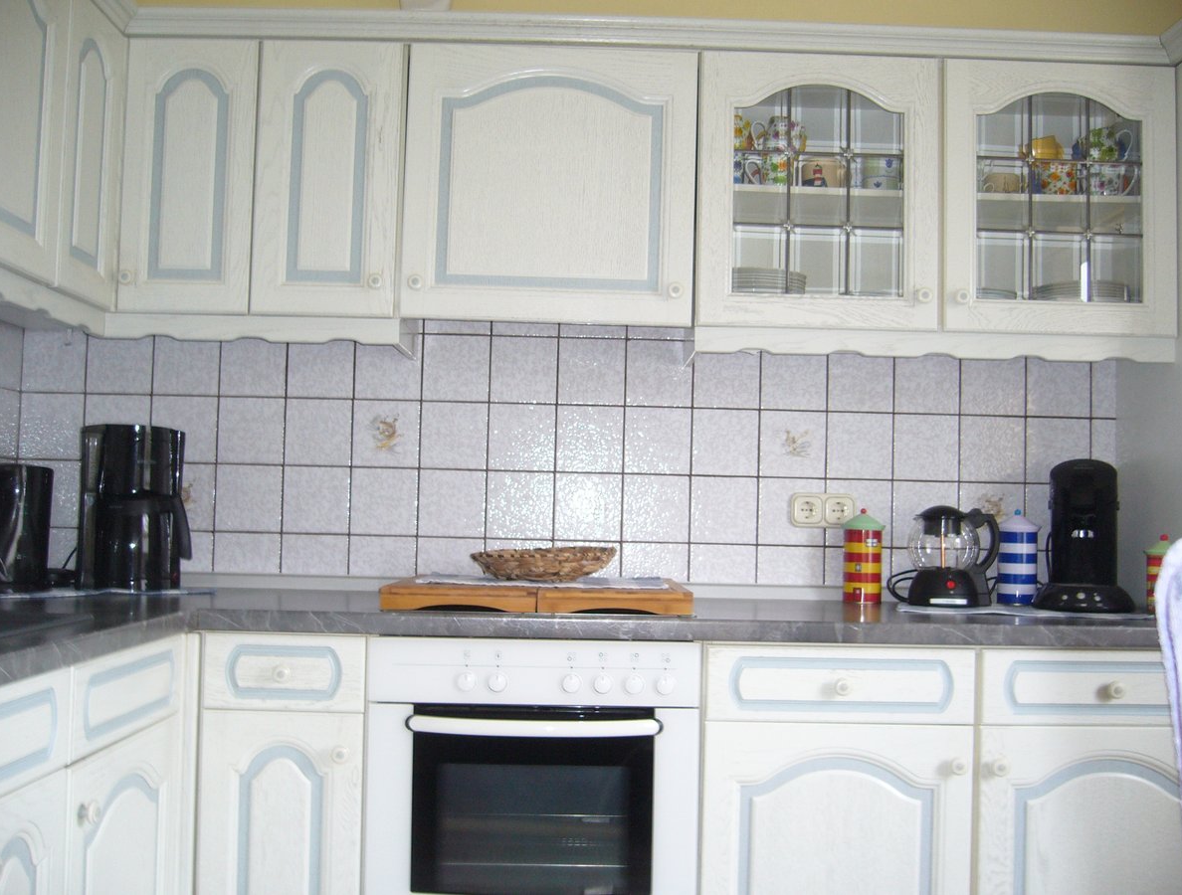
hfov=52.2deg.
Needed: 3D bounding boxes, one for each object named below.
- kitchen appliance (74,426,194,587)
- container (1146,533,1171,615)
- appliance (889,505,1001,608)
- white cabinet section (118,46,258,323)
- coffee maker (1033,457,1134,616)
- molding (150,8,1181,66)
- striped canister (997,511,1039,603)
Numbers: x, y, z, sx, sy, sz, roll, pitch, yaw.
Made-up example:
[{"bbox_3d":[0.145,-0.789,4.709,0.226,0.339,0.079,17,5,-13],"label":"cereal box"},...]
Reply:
[{"bbox_3d":[-0.947,0.119,2.480,0.235,0.336,0.170,0,-2,39],"label":"kitchen appliance"},{"bbox_3d":[1.174,0.258,2.470,0.086,0.160,0.086,0,-3,25],"label":"container"},{"bbox_3d":[0.773,0.233,2.595,0.203,0.212,0.162,1,-3,10],"label":"appliance"},{"bbox_3d":[-0.818,-0.543,2.615,0.266,0.563,0.335,1,-3,-1],"label":"white cabinet section"},{"bbox_3d":[1.041,0.184,2.550,0.207,0.313,0.295,0,-3,22],"label":"coffee maker"},{"bbox_3d":[0.130,-0.837,2.436,2.168,0.049,0.055,1,-2,-1],"label":"molding"},{"bbox_3d":[0.912,0.235,2.557,0.088,0.200,0.088,1,-2,-1],"label":"striped canister"}]

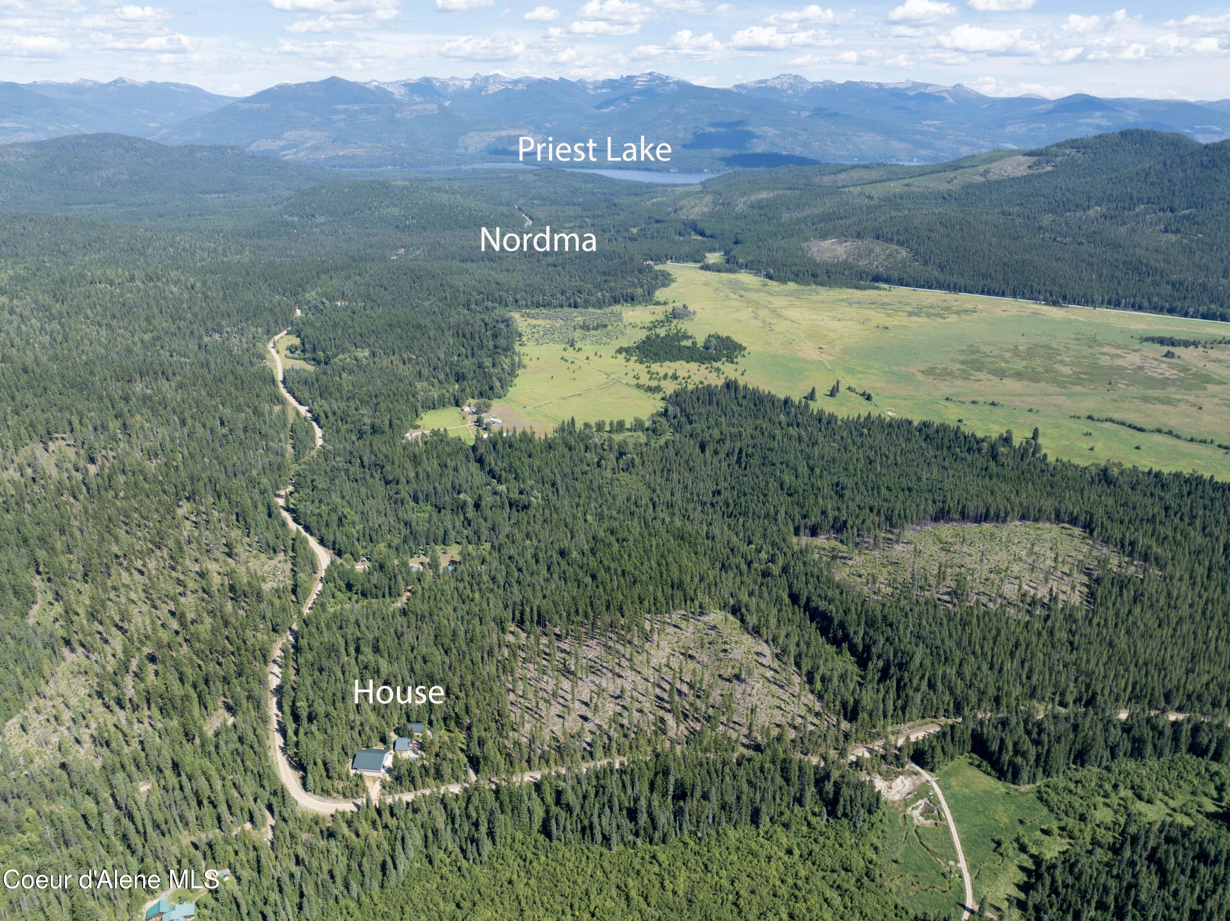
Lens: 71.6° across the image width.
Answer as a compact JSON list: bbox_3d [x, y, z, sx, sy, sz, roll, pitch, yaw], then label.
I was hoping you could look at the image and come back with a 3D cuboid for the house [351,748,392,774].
[{"bbox_3d":[-156.500,191.200,548.000,18.000,7.500,17.600,2,22,5],"label":"house"}]

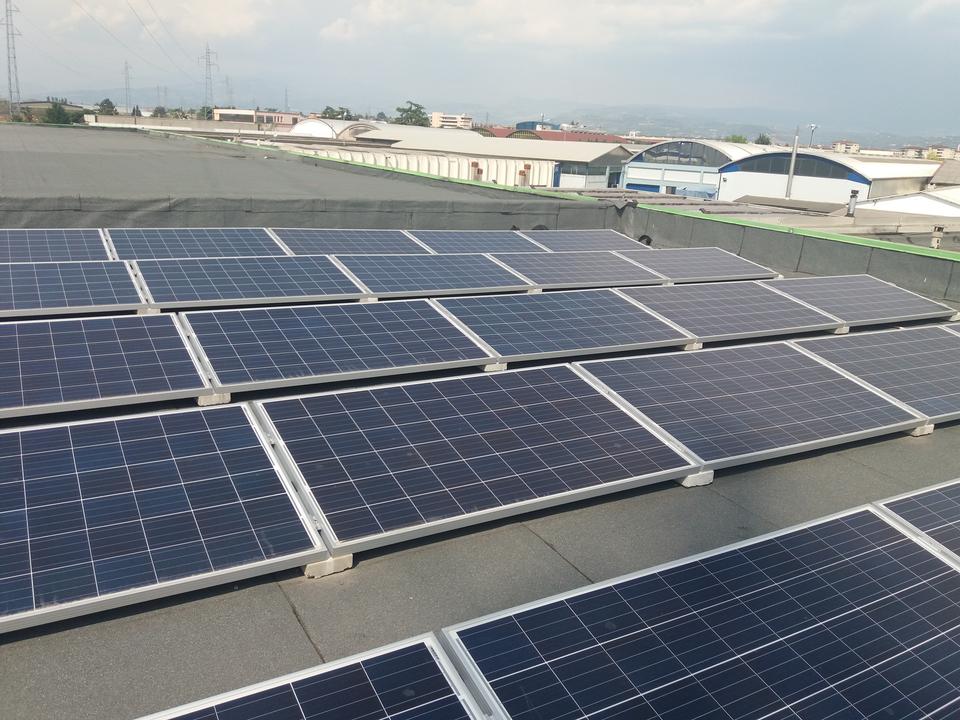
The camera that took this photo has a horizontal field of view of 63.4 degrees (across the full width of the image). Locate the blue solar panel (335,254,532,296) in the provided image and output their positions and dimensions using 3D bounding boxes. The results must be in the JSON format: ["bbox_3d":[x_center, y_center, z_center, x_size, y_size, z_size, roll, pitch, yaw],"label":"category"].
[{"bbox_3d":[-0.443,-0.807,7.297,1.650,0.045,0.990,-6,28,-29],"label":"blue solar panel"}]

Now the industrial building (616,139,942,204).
[{"bbox_3d":[32.721,-19.685,89.700,28.000,8.879,29.000,15,20,34],"label":"industrial building"}]

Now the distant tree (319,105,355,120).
[{"bbox_3d":[-33.645,-52.718,181.827,8.400,13.098,8.400,0,16,-11],"label":"distant tree"}]

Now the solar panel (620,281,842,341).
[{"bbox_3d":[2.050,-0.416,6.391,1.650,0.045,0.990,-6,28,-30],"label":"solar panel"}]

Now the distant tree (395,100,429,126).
[{"bbox_3d":[-14.978,-48.051,167.033,7.300,14.572,7.300,2,16,-6],"label":"distant tree"}]

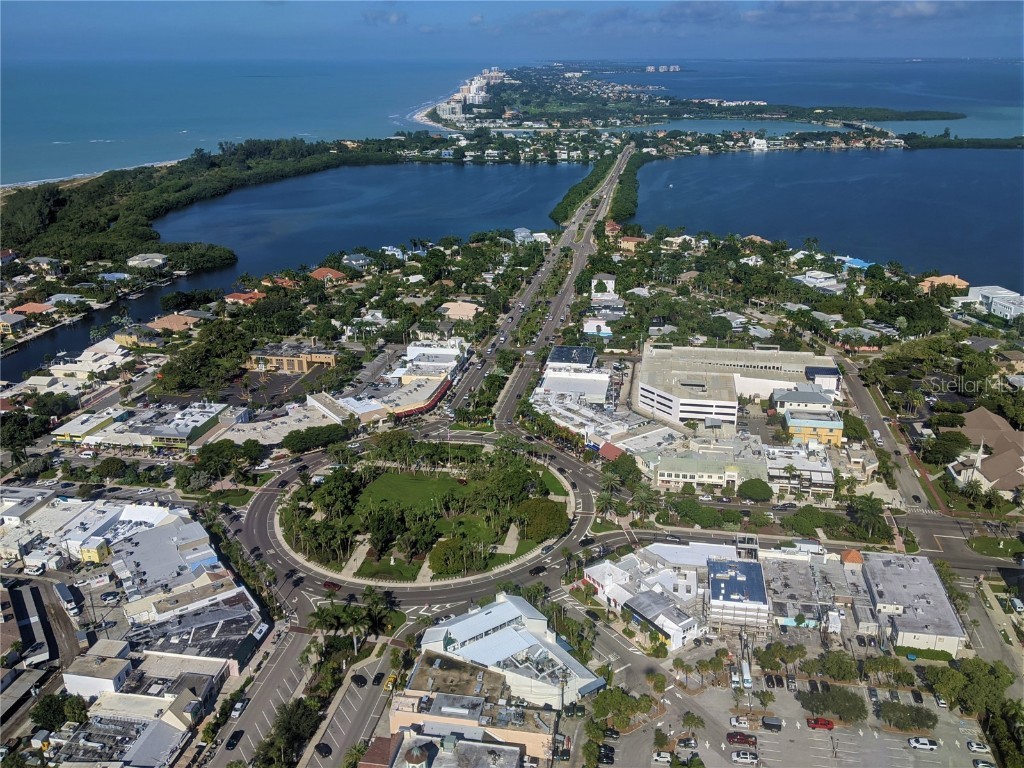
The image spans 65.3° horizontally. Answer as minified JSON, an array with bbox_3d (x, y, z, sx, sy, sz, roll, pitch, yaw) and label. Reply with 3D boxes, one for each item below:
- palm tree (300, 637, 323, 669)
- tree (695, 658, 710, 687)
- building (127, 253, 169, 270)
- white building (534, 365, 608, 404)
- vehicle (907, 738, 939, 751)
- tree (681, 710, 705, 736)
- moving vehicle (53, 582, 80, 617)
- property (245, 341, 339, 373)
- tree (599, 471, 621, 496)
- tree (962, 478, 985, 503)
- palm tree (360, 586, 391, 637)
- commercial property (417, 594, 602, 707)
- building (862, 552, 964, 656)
[{"bbox_3d":[-51.390,69.520,203.850,6.400,9.800,6.400,0,22,0],"label":"palm tree"},{"bbox_3d":[47.900,72.230,199.260,4.000,8.300,4.000,0,22,0],"label":"tree"},{"bbox_3d":[-270.860,-91.280,594.100,22.000,9.000,19.000,2,23,5],"label":"building"},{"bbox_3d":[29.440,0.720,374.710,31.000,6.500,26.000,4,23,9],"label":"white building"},{"bbox_3d":[94.410,82.220,183.470,5.900,1.900,2.050,3,23,7],"label":"vehicle"},{"bbox_3d":[42.390,79.460,186.220,5.400,7.200,5.200,0,22,0],"label":"tree"},{"bbox_3d":[-127.490,62.330,229.260,2.600,3.700,13.000,-19,29,-39],"label":"moving vehicle"},{"bbox_3d":[-111.290,-13.530,410.520,44.500,8.300,21.000,3,23,7],"label":"property"},{"bbox_3d":[35.550,36.560,286.300,7.500,10.300,7.500,0,22,0],"label":"tree"},{"bbox_3d":[164.890,38.360,283.650,6.900,9.000,6.900,0,22,0],"label":"tree"},{"bbox_3d":[-36.970,62.280,215.110,7.800,14.600,7.800,0,22,0],"label":"palm tree"},{"bbox_3d":[-0.400,70.710,203.790,28.800,10.000,39.800,-16,27,-34],"label":"commercial property"},{"bbox_3d":[113.690,62.030,229.330,18.900,6.600,37.300,4,23,10],"label":"building"}]

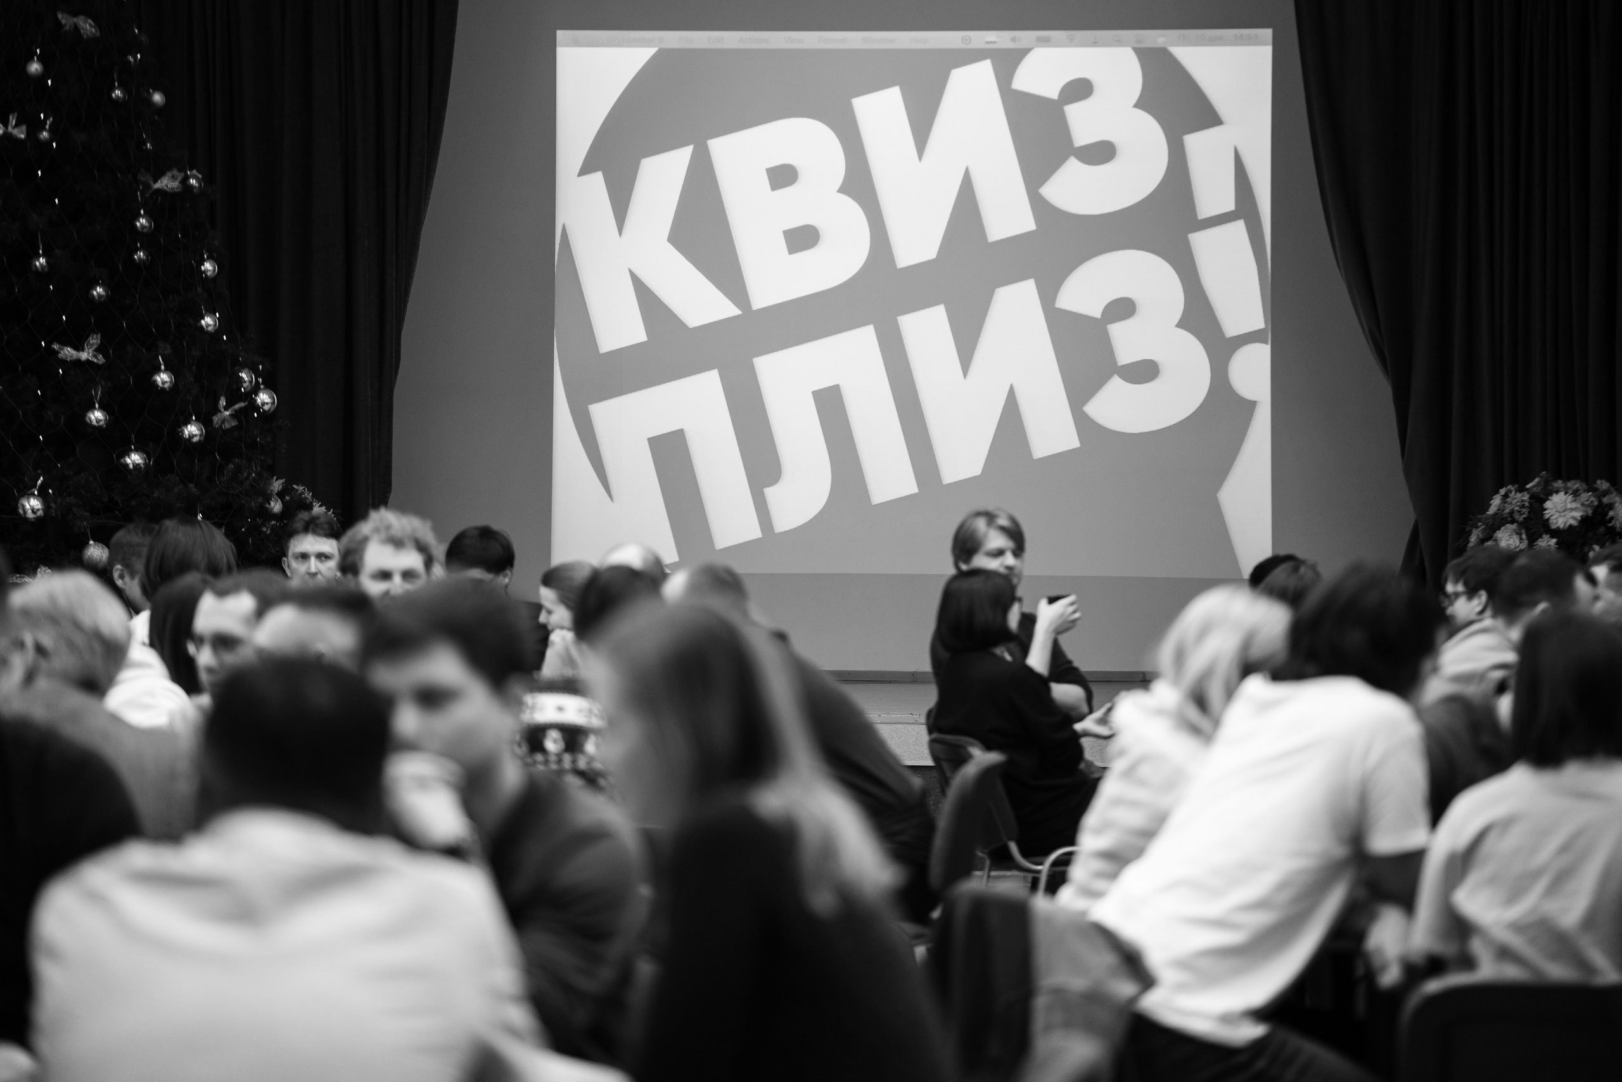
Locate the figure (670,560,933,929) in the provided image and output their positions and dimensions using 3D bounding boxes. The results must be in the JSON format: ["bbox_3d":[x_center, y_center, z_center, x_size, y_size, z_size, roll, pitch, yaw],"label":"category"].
[{"bbox_3d":[-0.140,0.670,7.750,0.800,1.250,0.520,0,0,13],"label":"figure"}]

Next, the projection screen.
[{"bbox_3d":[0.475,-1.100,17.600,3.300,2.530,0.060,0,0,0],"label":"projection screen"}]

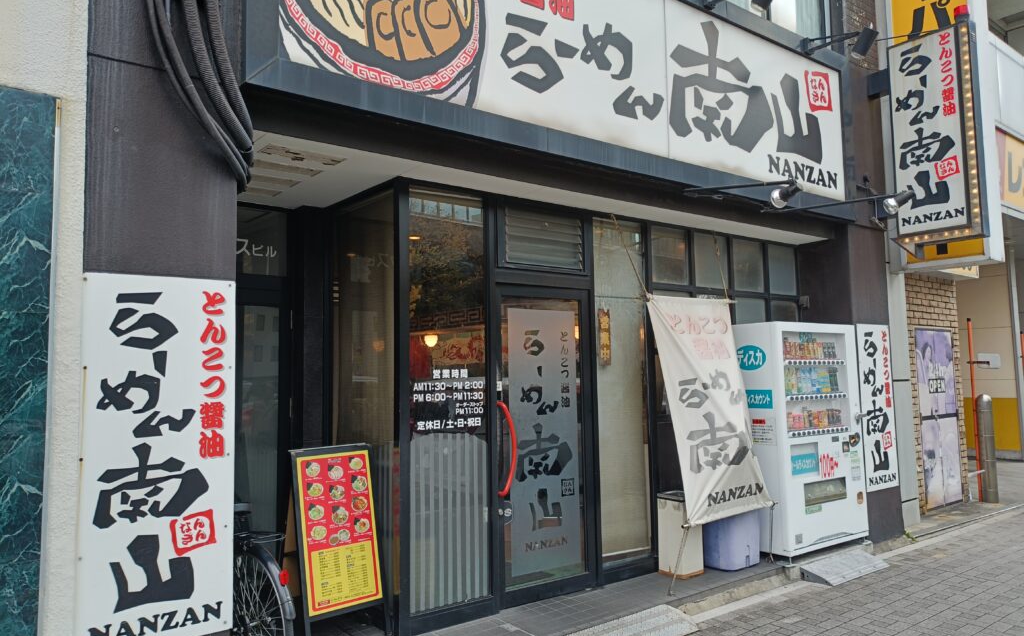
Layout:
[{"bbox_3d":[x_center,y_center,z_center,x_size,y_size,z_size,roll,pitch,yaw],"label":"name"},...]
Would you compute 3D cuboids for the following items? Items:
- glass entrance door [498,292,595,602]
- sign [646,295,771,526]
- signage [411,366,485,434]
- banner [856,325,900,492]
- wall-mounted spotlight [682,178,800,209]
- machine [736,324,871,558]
[{"bbox_3d":[0.238,0.828,5.041,0.840,2.050,0.070,2,-6,-38],"label":"glass entrance door"},{"bbox_3d":[1.510,0.646,5.610,1.050,1.660,0.090,2,-16,-38],"label":"sign"},{"bbox_3d":[-0.388,0.514,4.569,0.537,0.402,0.010,2,-6,-38],"label":"signage"},{"bbox_3d":[3.361,0.812,6.802,0.597,1.500,0.020,2,-6,-38],"label":"banner"},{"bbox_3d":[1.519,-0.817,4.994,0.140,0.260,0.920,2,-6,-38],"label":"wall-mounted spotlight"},{"bbox_3d":[2.354,0.980,6.218,1.195,1.830,0.600,2,-6,-38],"label":"machine"}]

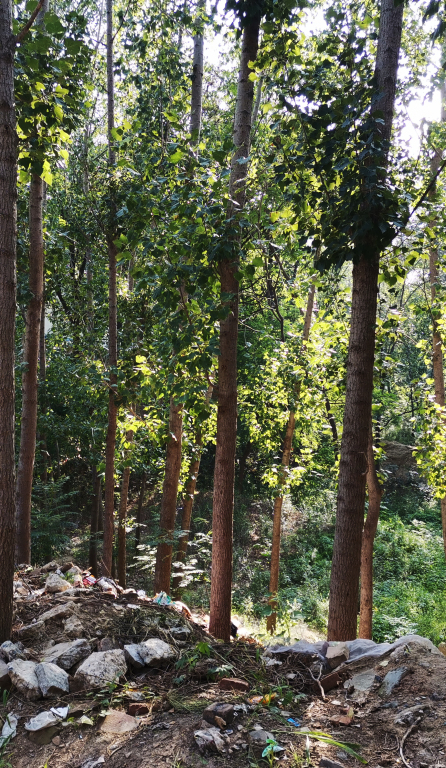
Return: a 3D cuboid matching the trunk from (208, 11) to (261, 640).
[{"bbox_3d":[0.105,-0.464,6.100,0.198,5.003,0.174,3,0,0],"label":"trunk"}]

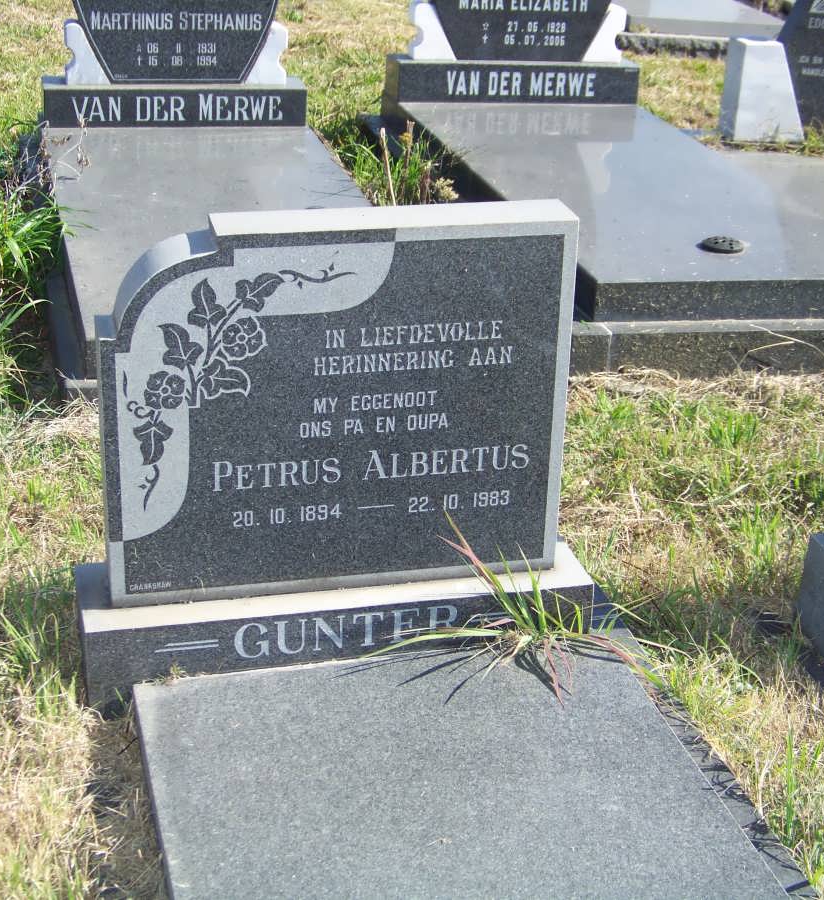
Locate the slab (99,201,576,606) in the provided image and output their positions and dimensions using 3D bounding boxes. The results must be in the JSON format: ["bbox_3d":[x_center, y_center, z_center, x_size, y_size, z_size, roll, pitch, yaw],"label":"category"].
[{"bbox_3d":[-0.127,-0.076,2.832,0.770,0.637,0.114,-4,25,-13],"label":"slab"}]

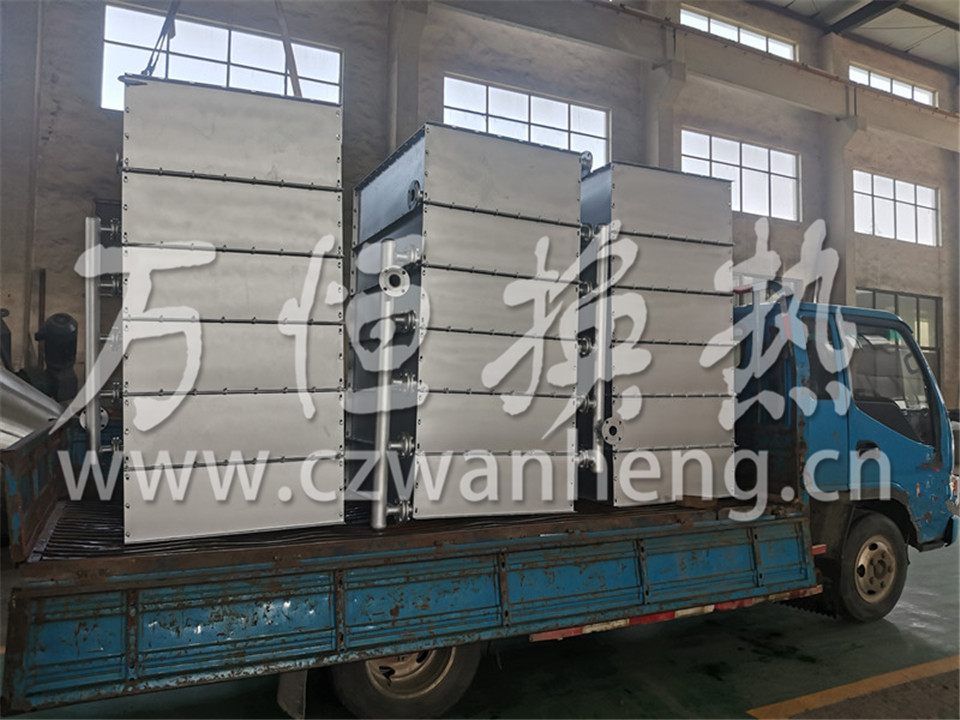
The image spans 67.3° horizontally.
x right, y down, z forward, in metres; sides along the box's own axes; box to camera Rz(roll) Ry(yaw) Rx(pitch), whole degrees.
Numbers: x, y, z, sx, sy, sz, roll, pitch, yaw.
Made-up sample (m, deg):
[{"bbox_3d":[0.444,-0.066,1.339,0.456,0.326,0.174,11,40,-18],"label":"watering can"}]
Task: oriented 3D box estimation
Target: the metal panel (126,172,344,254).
[{"bbox_3d":[-1.161,-0.687,3.477,0.990,0.339,0.070,0,-1,-24],"label":"metal panel"}]

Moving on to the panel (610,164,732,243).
[{"bbox_3d":[1.246,-0.994,4.677,0.990,0.433,0.070,1,-2,-26],"label":"panel"}]

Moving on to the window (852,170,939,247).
[{"bbox_3d":[11.715,-4.263,20.292,3.750,1.680,0.150,2,-3,-27],"label":"window"}]

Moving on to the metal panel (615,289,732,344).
[{"bbox_3d":[1.245,-0.270,4.657,0.990,0.336,0.070,1,-2,-26],"label":"metal panel"}]

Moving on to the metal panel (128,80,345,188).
[{"bbox_3d":[-1.054,-0.974,3.132,0.900,0.375,0.030,0,-2,-25],"label":"metal panel"}]

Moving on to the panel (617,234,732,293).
[{"bbox_3d":[1.247,-0.606,4.651,0.956,0.337,0.050,1,-2,-24],"label":"panel"}]

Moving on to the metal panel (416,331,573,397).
[{"bbox_3d":[0.113,0.025,4.061,0.990,0.335,0.070,3,-4,-26],"label":"metal panel"}]

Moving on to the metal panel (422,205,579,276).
[{"bbox_3d":[0.127,-0.640,4.040,0.969,0.334,0.050,3,-3,-24],"label":"metal panel"}]

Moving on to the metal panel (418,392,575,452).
[{"bbox_3d":[0.104,0.357,4.042,0.990,0.333,0.070,3,-4,-26],"label":"metal panel"}]

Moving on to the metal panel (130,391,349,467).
[{"bbox_3d":[-1.129,0.316,3.393,0.975,0.329,0.050,0,-1,-23],"label":"metal panel"}]

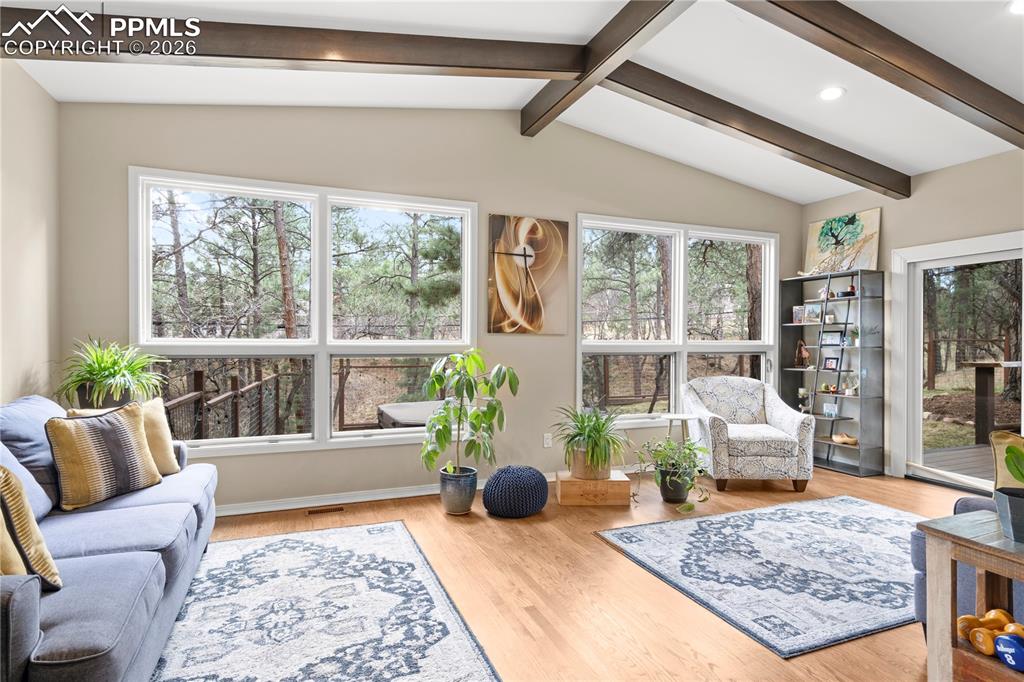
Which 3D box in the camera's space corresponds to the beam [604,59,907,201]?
[{"bbox_3d":[2.073,-1.599,4.057,3.260,0.180,0.110,9,-3,-22],"label":"beam"}]

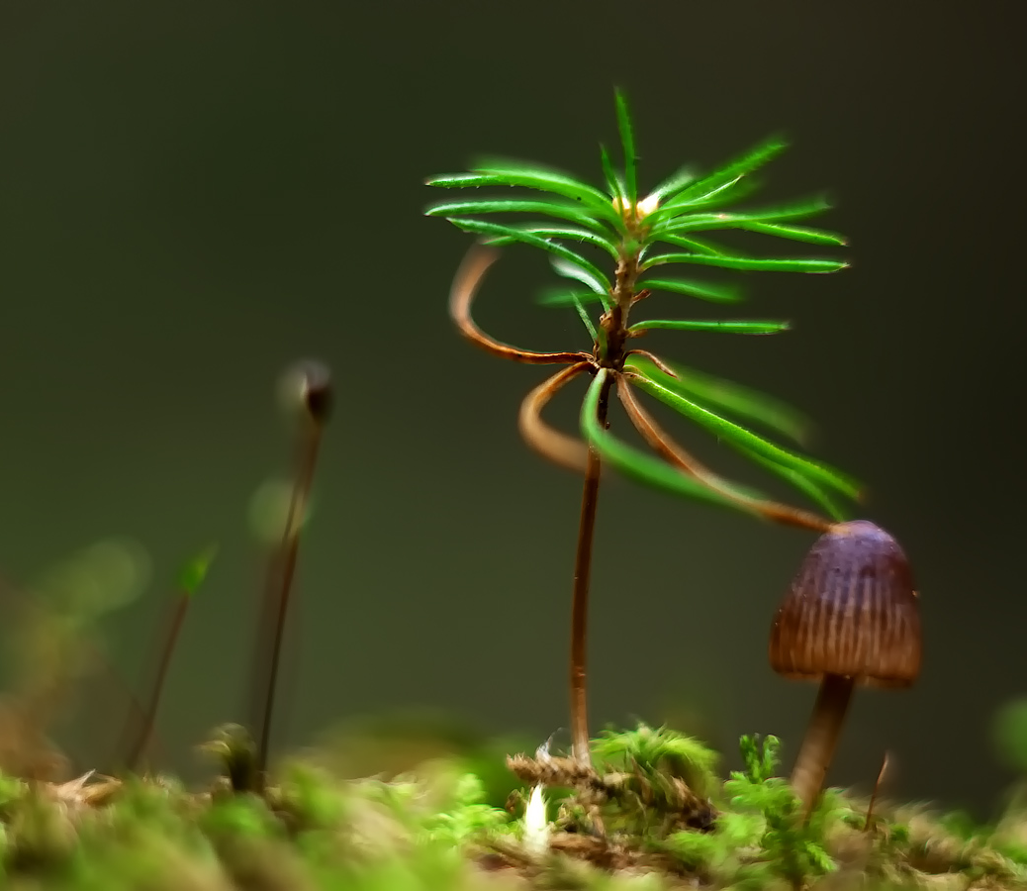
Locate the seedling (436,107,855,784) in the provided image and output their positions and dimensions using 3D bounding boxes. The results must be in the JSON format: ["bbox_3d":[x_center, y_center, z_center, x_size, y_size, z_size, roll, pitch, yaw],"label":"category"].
[{"bbox_3d":[0.009,-0.001,0.335,0.030,0.046,0.027,0,2,0],"label":"seedling"}]

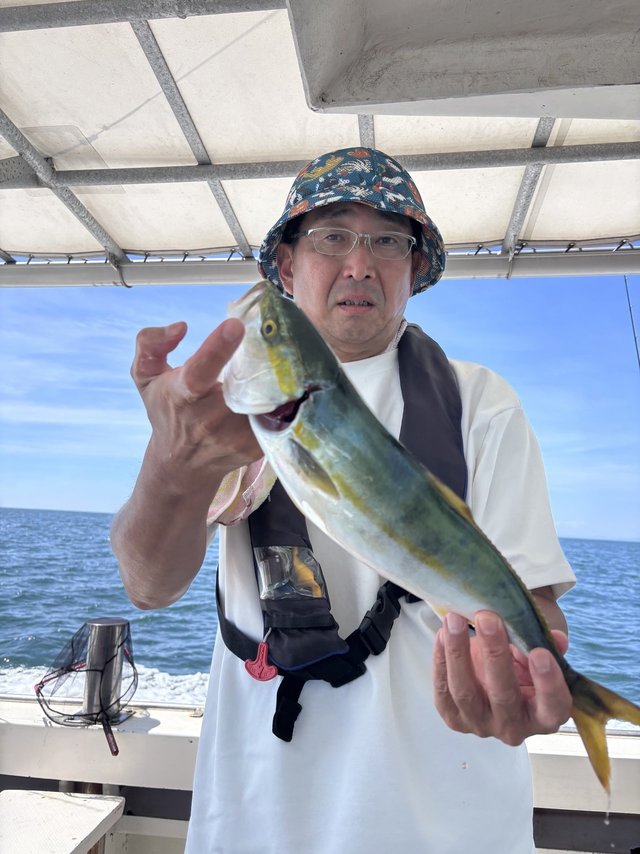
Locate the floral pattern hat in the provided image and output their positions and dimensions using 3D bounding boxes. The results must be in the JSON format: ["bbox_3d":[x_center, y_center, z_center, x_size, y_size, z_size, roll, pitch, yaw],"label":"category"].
[{"bbox_3d":[0.044,-0.298,0.888,0.254,0.155,0.275,4,-15,-4],"label":"floral pattern hat"}]

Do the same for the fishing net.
[{"bbox_3d":[-0.557,0.598,1.530,0.235,0.245,0.275,7,-9,-23],"label":"fishing net"}]

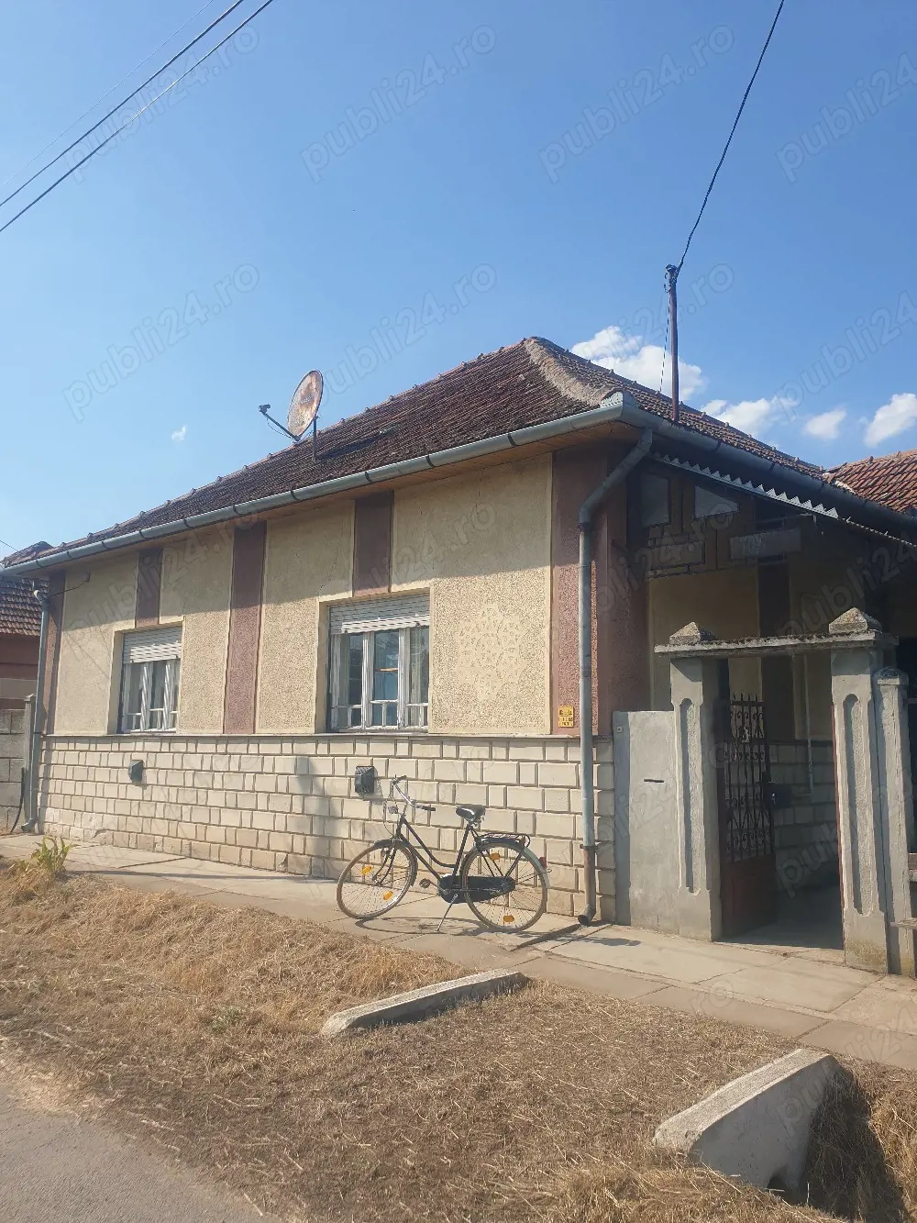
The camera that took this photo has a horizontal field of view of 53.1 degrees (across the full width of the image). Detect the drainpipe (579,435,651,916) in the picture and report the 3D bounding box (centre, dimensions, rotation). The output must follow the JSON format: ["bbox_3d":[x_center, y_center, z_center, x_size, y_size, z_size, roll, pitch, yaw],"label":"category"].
[{"bbox_3d":[1.385,0.537,8.175,0.820,4.330,0.300,-6,-11,40],"label":"drainpipe"}]

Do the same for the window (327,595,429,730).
[{"bbox_3d":[-0.905,0.625,10.604,1.760,1.560,0.140,-6,-11,40],"label":"window"}]

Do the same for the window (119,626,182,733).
[{"bbox_3d":[-4.519,1.024,13.622,1.810,1.580,0.140,-6,-11,40],"label":"window"}]

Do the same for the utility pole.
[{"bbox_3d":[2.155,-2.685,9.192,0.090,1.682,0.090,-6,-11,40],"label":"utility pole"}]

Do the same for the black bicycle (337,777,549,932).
[{"bbox_3d":[-0.142,2.014,7.611,1.830,1.150,0.580,-3,-9,21],"label":"black bicycle"}]

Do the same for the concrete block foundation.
[{"bbox_3d":[-2.695,2.404,11.822,10.900,1.600,0.380,-6,-11,40],"label":"concrete block foundation"}]

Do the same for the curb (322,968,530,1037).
[{"bbox_3d":[-0.182,2.307,5.337,0.170,0.170,1.540,-7,-11,41],"label":"curb"}]

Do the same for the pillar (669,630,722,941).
[{"bbox_3d":[2.055,1.443,7.891,0.310,2.590,0.270,-6,-11,40],"label":"pillar"}]

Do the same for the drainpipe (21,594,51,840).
[{"bbox_3d":[-7.053,1.635,15.203,0.150,4.020,0.310,-6,-11,40],"label":"drainpipe"}]

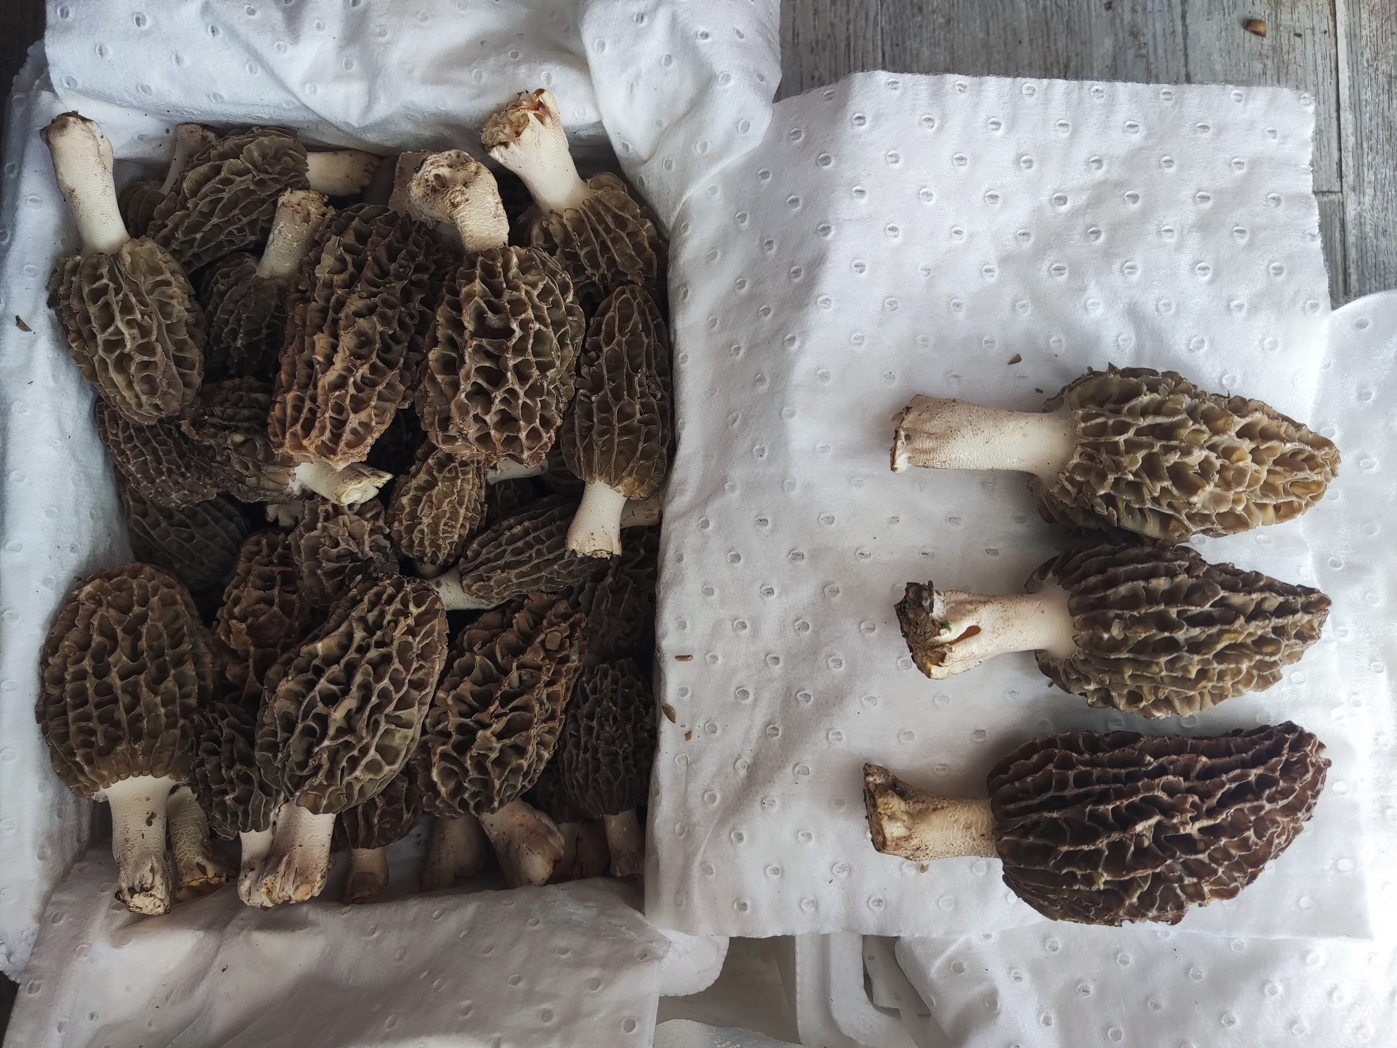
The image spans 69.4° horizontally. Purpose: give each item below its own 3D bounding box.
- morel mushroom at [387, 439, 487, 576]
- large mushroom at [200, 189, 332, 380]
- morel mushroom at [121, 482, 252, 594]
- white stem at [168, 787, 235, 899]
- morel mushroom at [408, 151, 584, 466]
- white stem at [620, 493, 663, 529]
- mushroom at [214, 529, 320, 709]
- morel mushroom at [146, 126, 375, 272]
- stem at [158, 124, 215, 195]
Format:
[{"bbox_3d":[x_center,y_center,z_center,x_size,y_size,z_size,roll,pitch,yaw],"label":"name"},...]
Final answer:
[{"bbox_3d":[-0.086,-0.005,0.330,0.030,0.030,0.051,16,101,0],"label":"morel mushroom"},{"bbox_3d":[-0.157,-0.086,0.366,0.038,0.038,0.077,18,107,0],"label":"large mushroom"},{"bbox_3d":[-0.177,0.004,0.347,0.057,0.038,0.040,43,90,-6],"label":"morel mushroom"},{"bbox_3d":[-0.167,0.107,0.338,0.018,0.018,0.041,-12,84,0],"label":"white stem"},{"bbox_3d":[-0.059,-0.063,0.297,0.047,0.046,0.096,-10,102,0],"label":"morel mushroom"},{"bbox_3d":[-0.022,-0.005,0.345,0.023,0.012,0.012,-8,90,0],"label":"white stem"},{"bbox_3d":[-0.150,0.036,0.348,0.039,0.039,0.074,5,96,0],"label":"mushroom"},{"bbox_3d":[-0.153,-0.113,0.355,0.085,0.041,0.041,-20,90,6],"label":"morel mushroom"},{"bbox_3d":[-0.189,-0.133,0.371,0.015,0.015,0.033,25,107,0],"label":"stem"}]

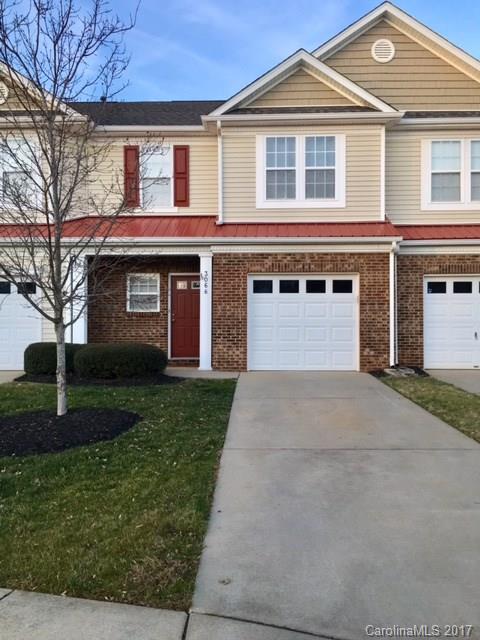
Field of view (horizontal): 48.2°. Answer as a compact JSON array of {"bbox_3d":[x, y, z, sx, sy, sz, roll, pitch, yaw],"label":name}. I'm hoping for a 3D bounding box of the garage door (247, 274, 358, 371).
[{"bbox_3d":[1.410,0.055,12.000,2.470,2.140,0.090,0,1,3],"label":"garage door"}]

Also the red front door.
[{"bbox_3d":[-1.240,-0.085,13.270,0.950,2.060,0.080,0,1,3],"label":"red front door"}]

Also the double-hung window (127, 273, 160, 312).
[{"bbox_3d":[-2.390,-0.670,13.320,0.830,0.970,0.100,0,1,3],"label":"double-hung window"}]

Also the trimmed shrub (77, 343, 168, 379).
[{"bbox_3d":[-2.500,0.820,11.250,1.930,0.700,1.150,0,1,3],"label":"trimmed shrub"}]

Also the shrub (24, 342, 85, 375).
[{"bbox_3d":[-3.960,0.810,11.750,1.450,0.680,1.100,0,1,3],"label":"shrub"}]

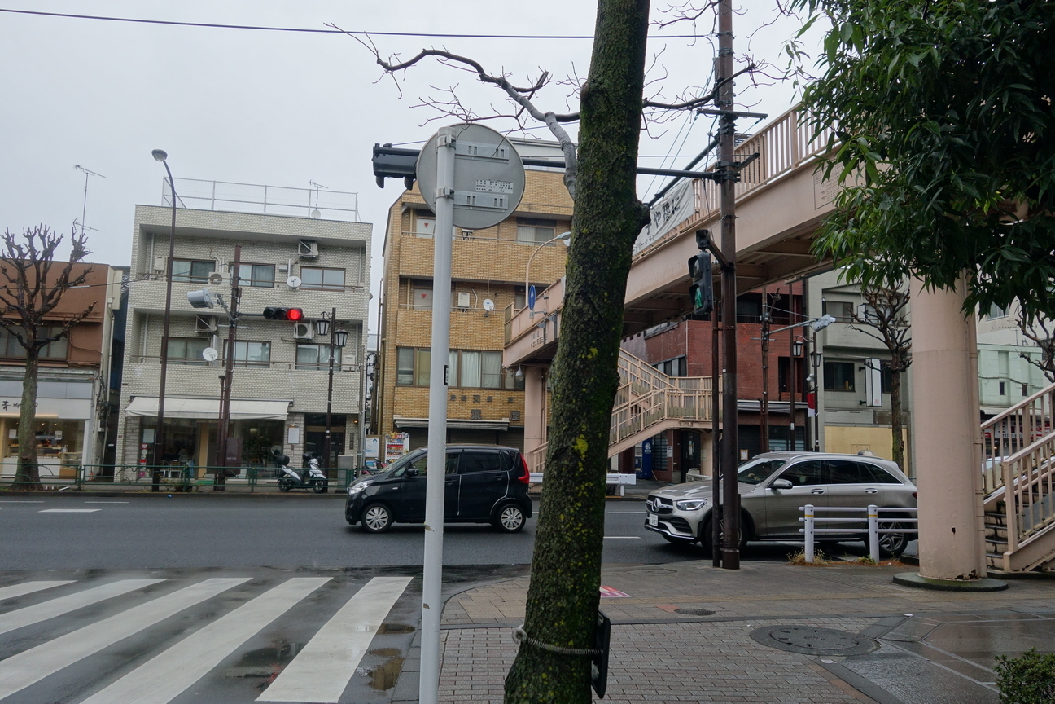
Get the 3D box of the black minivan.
[{"bbox_3d":[-1.703,2.561,15.668,3.395,1.620,1.475,3,-7,-12],"label":"black minivan"}]

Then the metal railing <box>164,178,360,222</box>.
[{"bbox_3d":[-10.877,-5.487,34.488,7.201,1.400,5.500,3,-7,-12],"label":"metal railing"}]

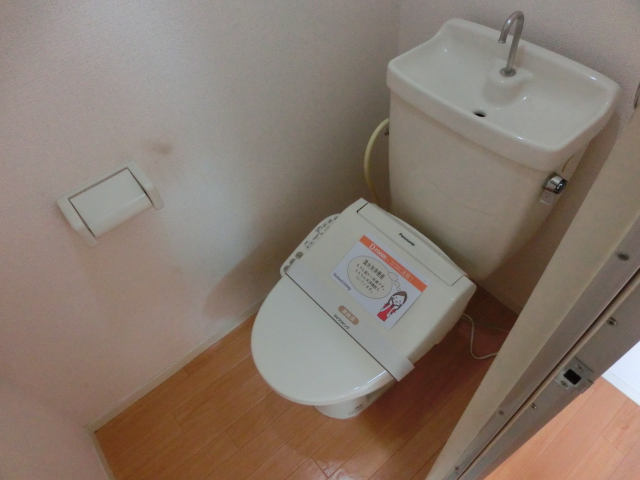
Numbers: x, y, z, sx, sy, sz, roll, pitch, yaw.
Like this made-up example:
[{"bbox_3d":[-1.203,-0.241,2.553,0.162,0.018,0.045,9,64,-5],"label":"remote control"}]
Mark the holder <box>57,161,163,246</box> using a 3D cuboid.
[{"bbox_3d":[-0.409,-0.071,0.878,0.163,0.086,0.073,-35,57,-20],"label":"holder"}]

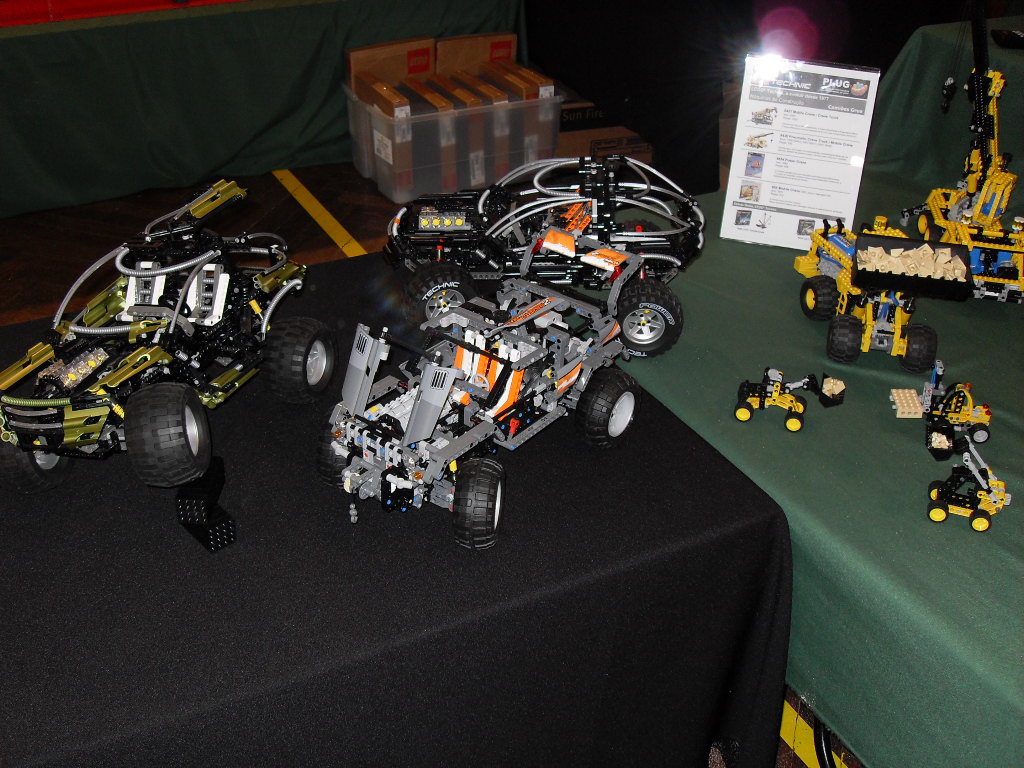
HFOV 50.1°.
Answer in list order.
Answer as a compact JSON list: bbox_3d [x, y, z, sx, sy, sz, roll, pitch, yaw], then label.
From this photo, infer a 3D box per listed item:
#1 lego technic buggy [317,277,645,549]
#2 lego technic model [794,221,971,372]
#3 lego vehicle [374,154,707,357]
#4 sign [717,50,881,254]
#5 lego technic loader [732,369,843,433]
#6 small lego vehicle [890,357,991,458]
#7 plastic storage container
[{"bbox_3d":[-0.030,-0.006,1.231,0.232,0.213,0.367,21,35,31],"label":"lego technic buggy"},{"bbox_3d":[0.505,-0.139,1.509,0.153,0.190,0.348,2,29,1],"label":"lego technic model"},{"bbox_3d":[0.051,-0.209,1.585,0.442,0.222,0.278,6,30,8],"label":"lego vehicle"},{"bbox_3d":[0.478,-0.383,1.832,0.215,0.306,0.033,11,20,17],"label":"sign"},{"bbox_3d":[0.345,0.015,1.354,0.132,0.068,0.064,8,30,13],"label":"lego technic loader"},{"bbox_3d":[0.520,0.013,1.333,0.124,0.096,0.072,2,29,2],"label":"small lego vehicle"},{"bbox_3d":[-0.240,-1.024,4.430,0.726,0.320,0.534,-13,32,-24],"label":"plastic storage container"}]

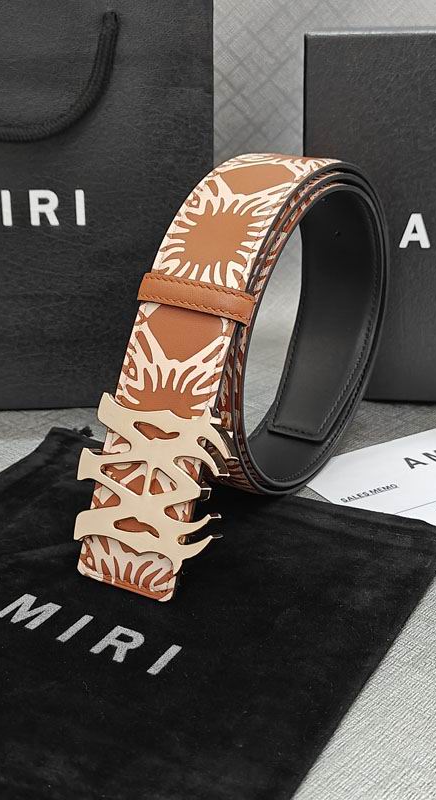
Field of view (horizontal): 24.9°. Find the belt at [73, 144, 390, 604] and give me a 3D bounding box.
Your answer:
[{"bbox_3d":[0.018,-0.024,0.380,0.056,0.128,0.182,11,24,29],"label":"belt"}]

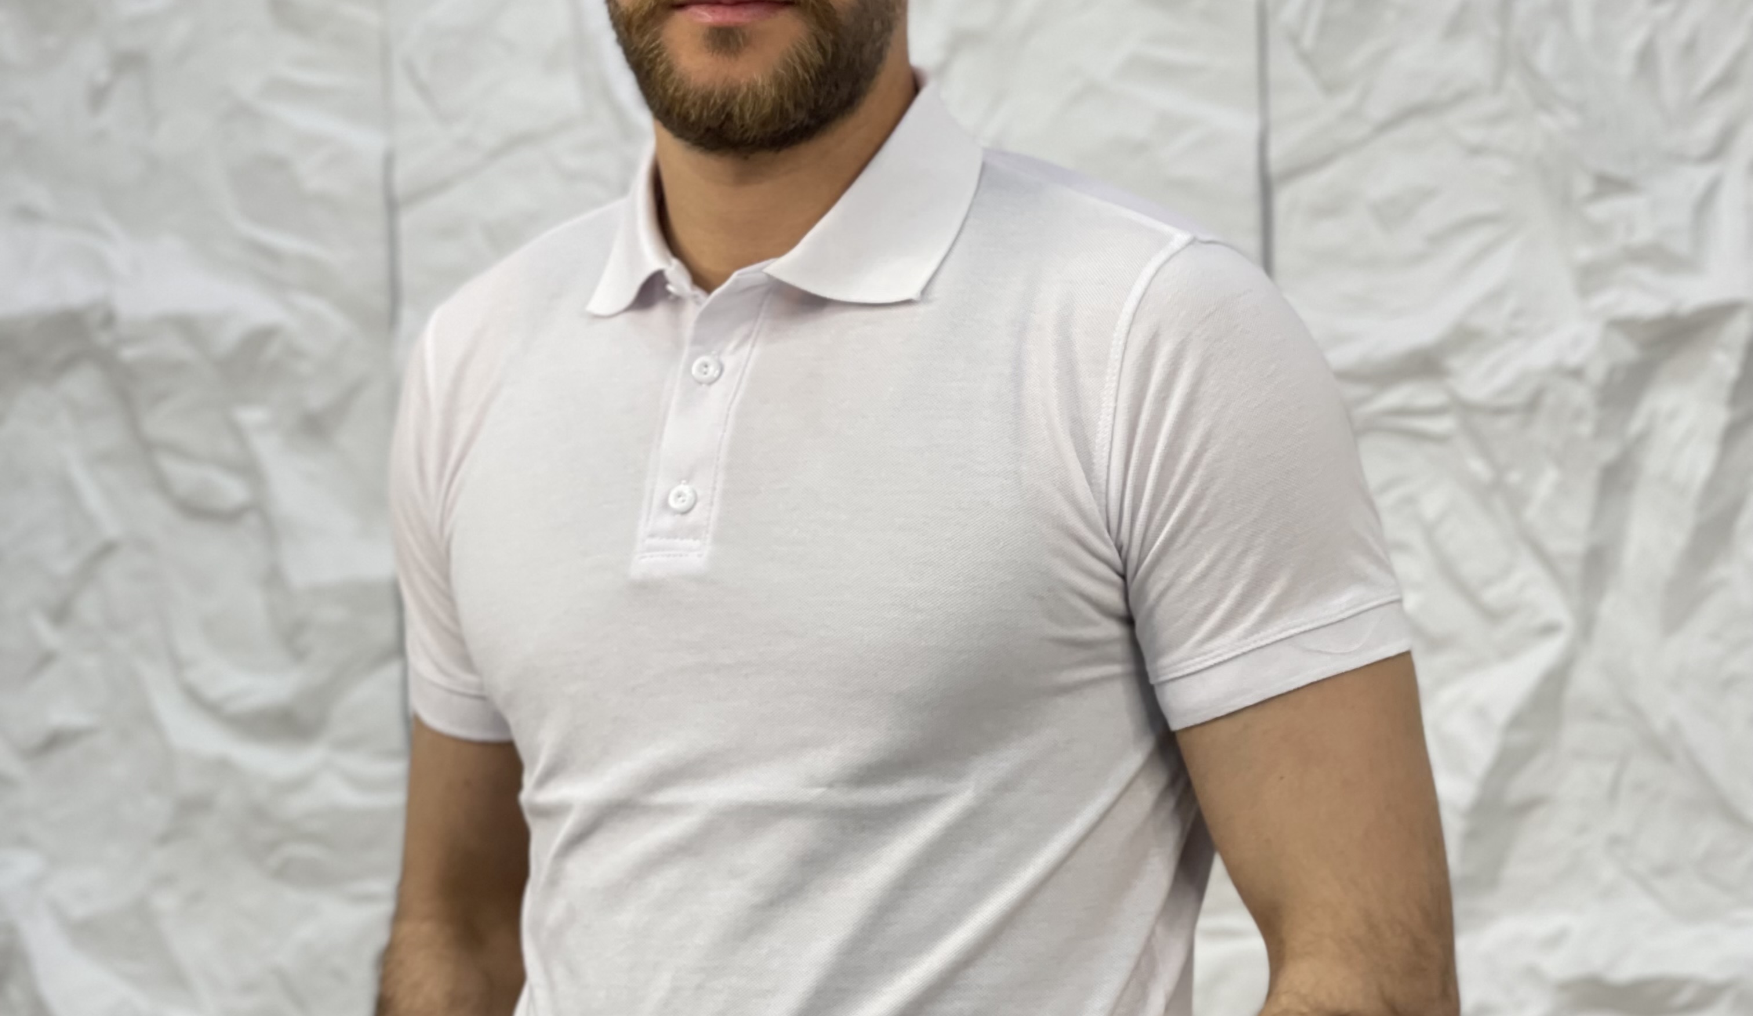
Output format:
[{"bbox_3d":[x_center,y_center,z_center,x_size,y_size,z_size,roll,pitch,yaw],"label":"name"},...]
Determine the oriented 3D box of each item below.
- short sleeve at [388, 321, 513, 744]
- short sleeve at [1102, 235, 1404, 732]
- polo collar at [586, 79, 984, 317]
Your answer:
[{"bbox_3d":[-0.196,0.012,2.120,0.110,0.205,0.150,0,4,25],"label":"short sleeve"},{"bbox_3d":[0.173,-0.010,1.950,0.135,0.215,0.160,0,4,25],"label":"short sleeve"},{"bbox_3d":[-0.043,-0.145,2.030,0.180,0.115,0.165,0,4,25],"label":"polo collar"}]

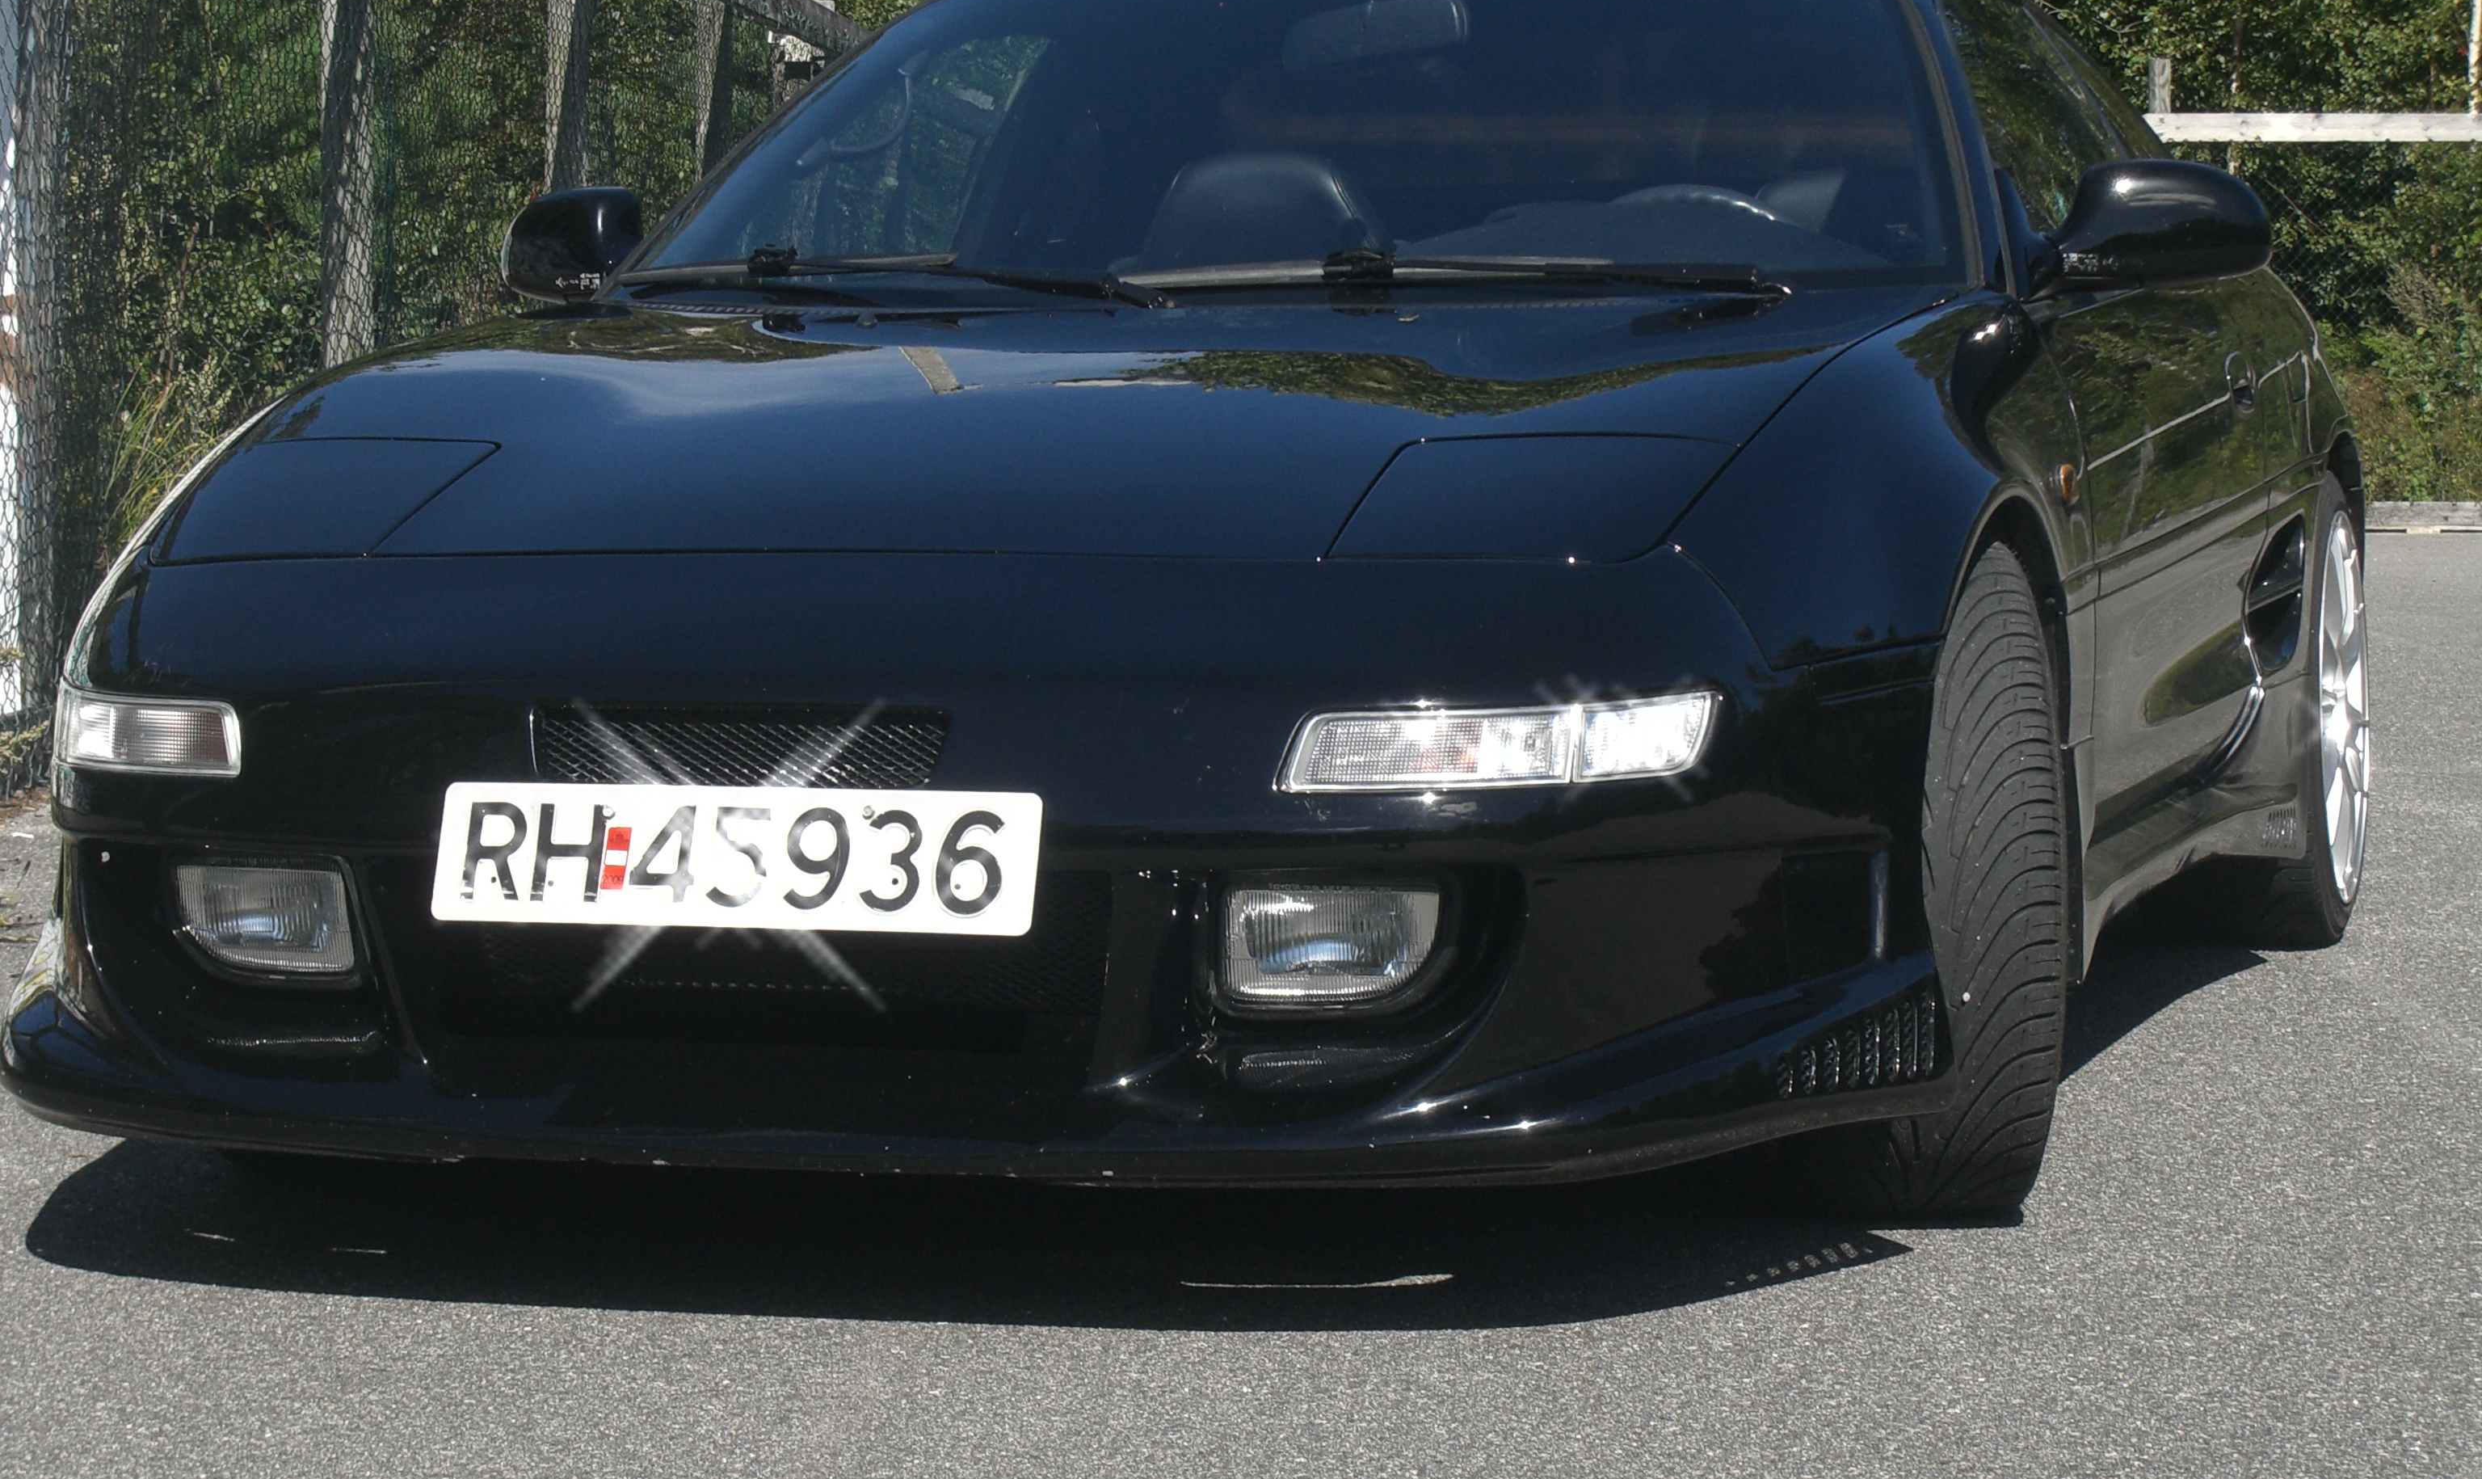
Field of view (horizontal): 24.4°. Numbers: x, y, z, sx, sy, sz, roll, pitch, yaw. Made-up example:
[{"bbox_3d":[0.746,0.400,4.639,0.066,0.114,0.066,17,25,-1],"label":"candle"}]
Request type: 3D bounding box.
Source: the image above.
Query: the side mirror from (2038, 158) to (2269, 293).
[{"bbox_3d":[0.905,-0.506,5.659,0.223,0.136,0.148,1,4,19],"label":"side mirror"}]

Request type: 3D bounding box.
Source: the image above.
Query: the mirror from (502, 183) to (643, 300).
[{"bbox_3d":[-0.699,-0.528,6.203,0.223,0.136,0.148,1,4,19],"label":"mirror"}]

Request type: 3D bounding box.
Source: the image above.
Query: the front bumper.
[{"bbox_3d":[-0.304,0.084,4.755,1.703,0.505,0.604,1,4,19],"label":"front bumper"}]

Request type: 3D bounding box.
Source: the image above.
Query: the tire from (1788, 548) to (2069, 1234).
[{"bbox_3d":[0.578,0.125,5.081,0.215,0.597,0.597,-1,4,-1],"label":"tire"}]

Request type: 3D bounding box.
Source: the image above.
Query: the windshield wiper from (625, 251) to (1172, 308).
[{"bbox_3d":[-0.353,-0.458,5.729,0.693,0.059,0.084,2,5,36],"label":"windshield wiper"}]

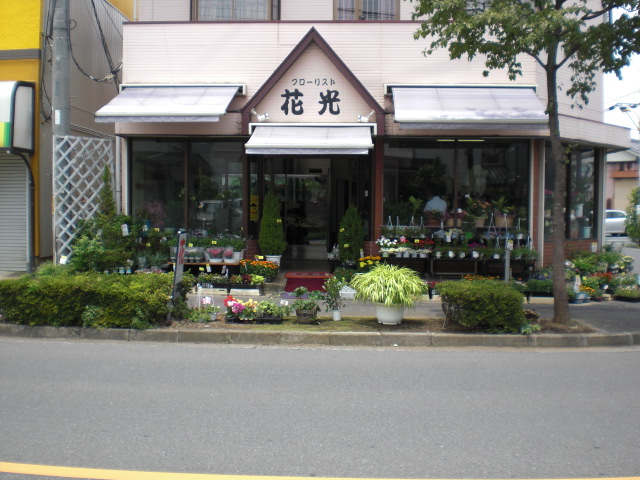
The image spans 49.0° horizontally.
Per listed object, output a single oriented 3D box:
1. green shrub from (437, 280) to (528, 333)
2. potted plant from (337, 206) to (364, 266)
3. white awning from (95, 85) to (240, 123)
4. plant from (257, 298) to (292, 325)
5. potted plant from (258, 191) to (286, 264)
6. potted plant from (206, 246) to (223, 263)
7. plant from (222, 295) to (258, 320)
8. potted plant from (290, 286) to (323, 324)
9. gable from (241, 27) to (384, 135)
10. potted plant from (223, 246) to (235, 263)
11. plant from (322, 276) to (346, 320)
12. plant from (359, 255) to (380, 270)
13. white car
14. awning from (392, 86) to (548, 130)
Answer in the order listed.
[{"bbox_3d":[2.017,0.825,8.867,1.080,0.520,0.780,0,3,3],"label":"green shrub"},{"bbox_3d":[0.547,-0.106,12.408,0.460,1.060,0.460,0,3,2],"label":"potted plant"},{"bbox_3d":[-2.487,-2.328,11.905,2.040,0.834,1.400,0,3,2],"label":"white awning"},{"bbox_3d":[-0.589,0.918,9.052,0.412,0.283,0.320,0,3,3],"label":"plant"},{"bbox_3d":[-0.833,-0.310,12.449,0.470,1.140,0.470,0,3,2],"label":"potted plant"},{"bbox_3d":[-1.810,0.254,12.050,0.270,0.280,0.260,0,3,3],"label":"potted plant"},{"bbox_3d":[-1.020,0.885,9.050,0.460,0.360,0.300,0,3,3],"label":"plant"},{"bbox_3d":[-0.170,0.839,9.048,0.382,0.436,0.360,0,3,3],"label":"potted plant"},{"bbox_3d":[-0.121,-2.794,12.385,2.493,1.824,0.300,0,3,2],"label":"gable"},{"bbox_3d":[-1.560,0.254,12.050,0.210,0.280,0.210,0,3,3],"label":"potted plant"},{"bbox_3d":[0.190,0.770,9.170,0.310,0.580,0.300,0,3,3],"label":"plant"},{"bbox_3d":[0.830,0.400,11.700,0.380,0.300,0.340,0,3,3],"label":"plant"},{"bbox_3d":[16.800,-0.980,42.000,4.400,1.480,1.700,0,3,-2],"label":"white car"},{"bbox_3d":[2.486,-2.221,11.741,2.460,0.905,1.300,0,3,2],"label":"awning"}]

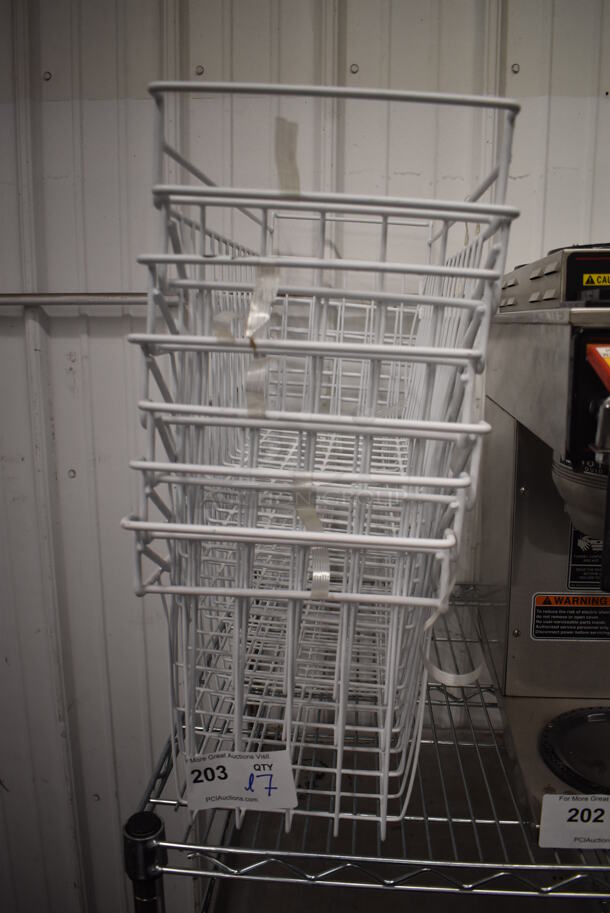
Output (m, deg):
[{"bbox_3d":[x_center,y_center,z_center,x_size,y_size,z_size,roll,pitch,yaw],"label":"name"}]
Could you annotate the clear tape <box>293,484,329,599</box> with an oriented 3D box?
[{"bbox_3d":[0.006,0.067,0.541,0.021,0.097,0.015,-7,10,6],"label":"clear tape"}]

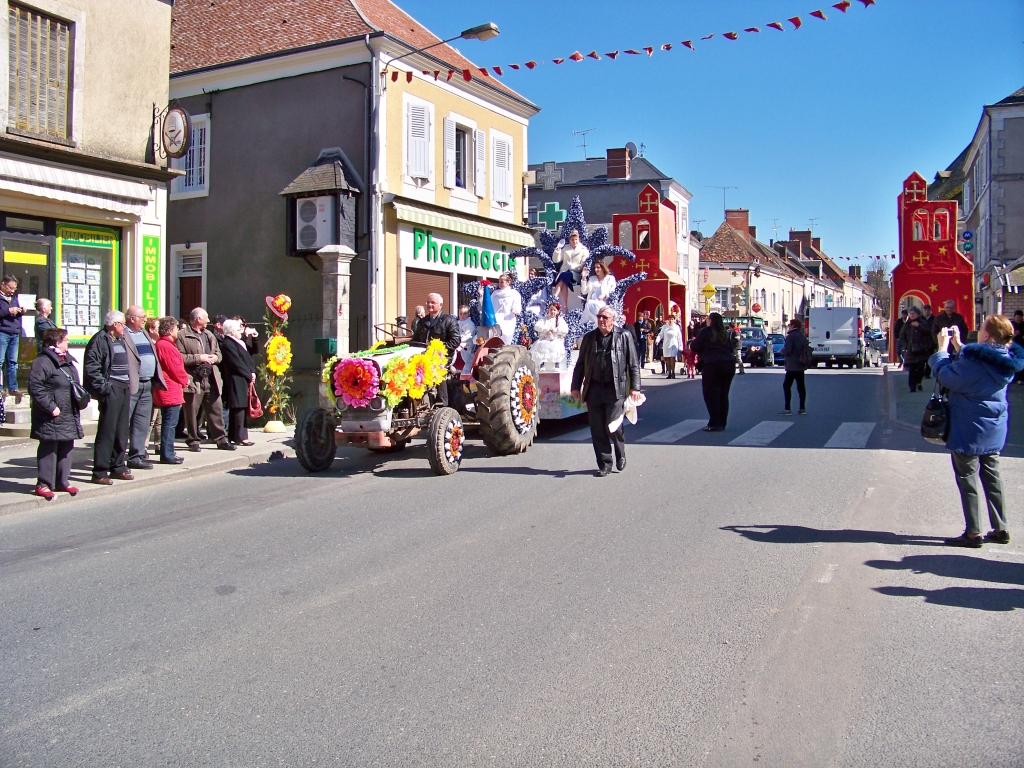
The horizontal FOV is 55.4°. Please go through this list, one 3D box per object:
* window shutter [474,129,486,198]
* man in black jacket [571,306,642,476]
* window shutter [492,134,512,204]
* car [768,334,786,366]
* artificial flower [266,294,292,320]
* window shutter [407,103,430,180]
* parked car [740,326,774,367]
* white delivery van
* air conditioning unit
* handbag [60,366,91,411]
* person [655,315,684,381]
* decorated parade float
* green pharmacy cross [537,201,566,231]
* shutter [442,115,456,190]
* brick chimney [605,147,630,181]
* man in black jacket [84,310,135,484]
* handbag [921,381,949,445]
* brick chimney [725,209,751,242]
[{"bbox_3d":[-0.815,-5.794,25.649,0.050,1.660,0.540,2,4,28],"label":"window shutter"},{"bbox_3d":[0.983,0.078,10.150,0.720,1.750,0.480,1,3,16],"label":"man in black jacket"},{"bbox_3d":[-0.249,-5.325,24.350,0.140,1.560,0.920,2,3,31],"label":"window shutter"},{"bbox_3d":[11.831,-1.515,43.500,1.720,1.420,4.000,2,3,23],"label":"car"},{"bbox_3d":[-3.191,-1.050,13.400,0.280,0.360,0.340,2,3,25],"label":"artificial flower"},{"bbox_3d":[-2.171,-5.631,22.666,0.560,1.660,0.050,-3,4,-42],"label":"window shutter"},{"bbox_3d":[8.554,-1.371,35.411,1.750,1.430,4.400,1,3,20],"label":"parked car"},{"bbox_3d":[11.472,-1.622,34.194,1.900,1.960,4.750,1,3,21],"label":"white delivery van"},{"bbox_3d":[-4.295,-3.571,21.685,0.960,1.150,0.360,2,4,32],"label":"air conditioning unit"},{"bbox_3d":[-4.059,0.047,9.120,0.150,0.380,0.280,-2,4,-37],"label":"handbag"},{"bbox_3d":[4.173,-0.987,25.700,0.720,1.660,0.380,1,3,13],"label":"person"},{"bbox_3d":[-0.122,-1.152,13.744,2.500,3.850,7.900,2,3,24],"label":"decorated parade float"},{"bbox_3d":[1.055,-4.392,25.571,0.750,0.770,0.200,1,3,27],"label":"green pharmacy cross"},{"bbox_3d":[-1.529,-5.690,24.078,0.050,1.660,0.540,2,4,28],"label":"shutter"},{"bbox_3d":[4.037,-8.357,37.000,0.750,1.180,0.500,2,3,27],"label":"brick chimney"},{"bbox_3d":[-3.979,0.133,9.650,0.400,1.720,0.540,2,4,38],"label":"man in black jacket"},{"bbox_3d":[3.084,0.215,7.100,0.270,0.440,0.140,2,4,34],"label":"handbag"},{"bbox_3d":[14.091,-9.904,61.000,1.450,2.150,0.600,1,3,21],"label":"brick chimney"}]

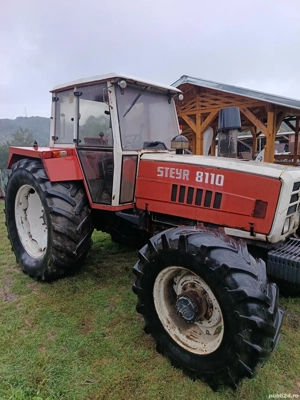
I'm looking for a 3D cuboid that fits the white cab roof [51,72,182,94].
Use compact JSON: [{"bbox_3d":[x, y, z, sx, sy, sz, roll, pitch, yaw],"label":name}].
[{"bbox_3d":[-0.408,-1.495,3.750,1.380,0.110,1.330,12,17,42],"label":"white cab roof"}]

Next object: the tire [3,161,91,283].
[{"bbox_3d":[-1.495,0.278,3.930,1.710,1.710,0.500,11,17,42],"label":"tire"}]

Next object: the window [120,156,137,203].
[{"bbox_3d":[-0.239,-0.229,3.164,0.215,0.570,0.030,-8,22,-36],"label":"window"}]

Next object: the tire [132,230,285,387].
[{"bbox_3d":[0.425,0.880,2.420,0.450,1.330,1.330,-12,17,-43],"label":"tire"}]

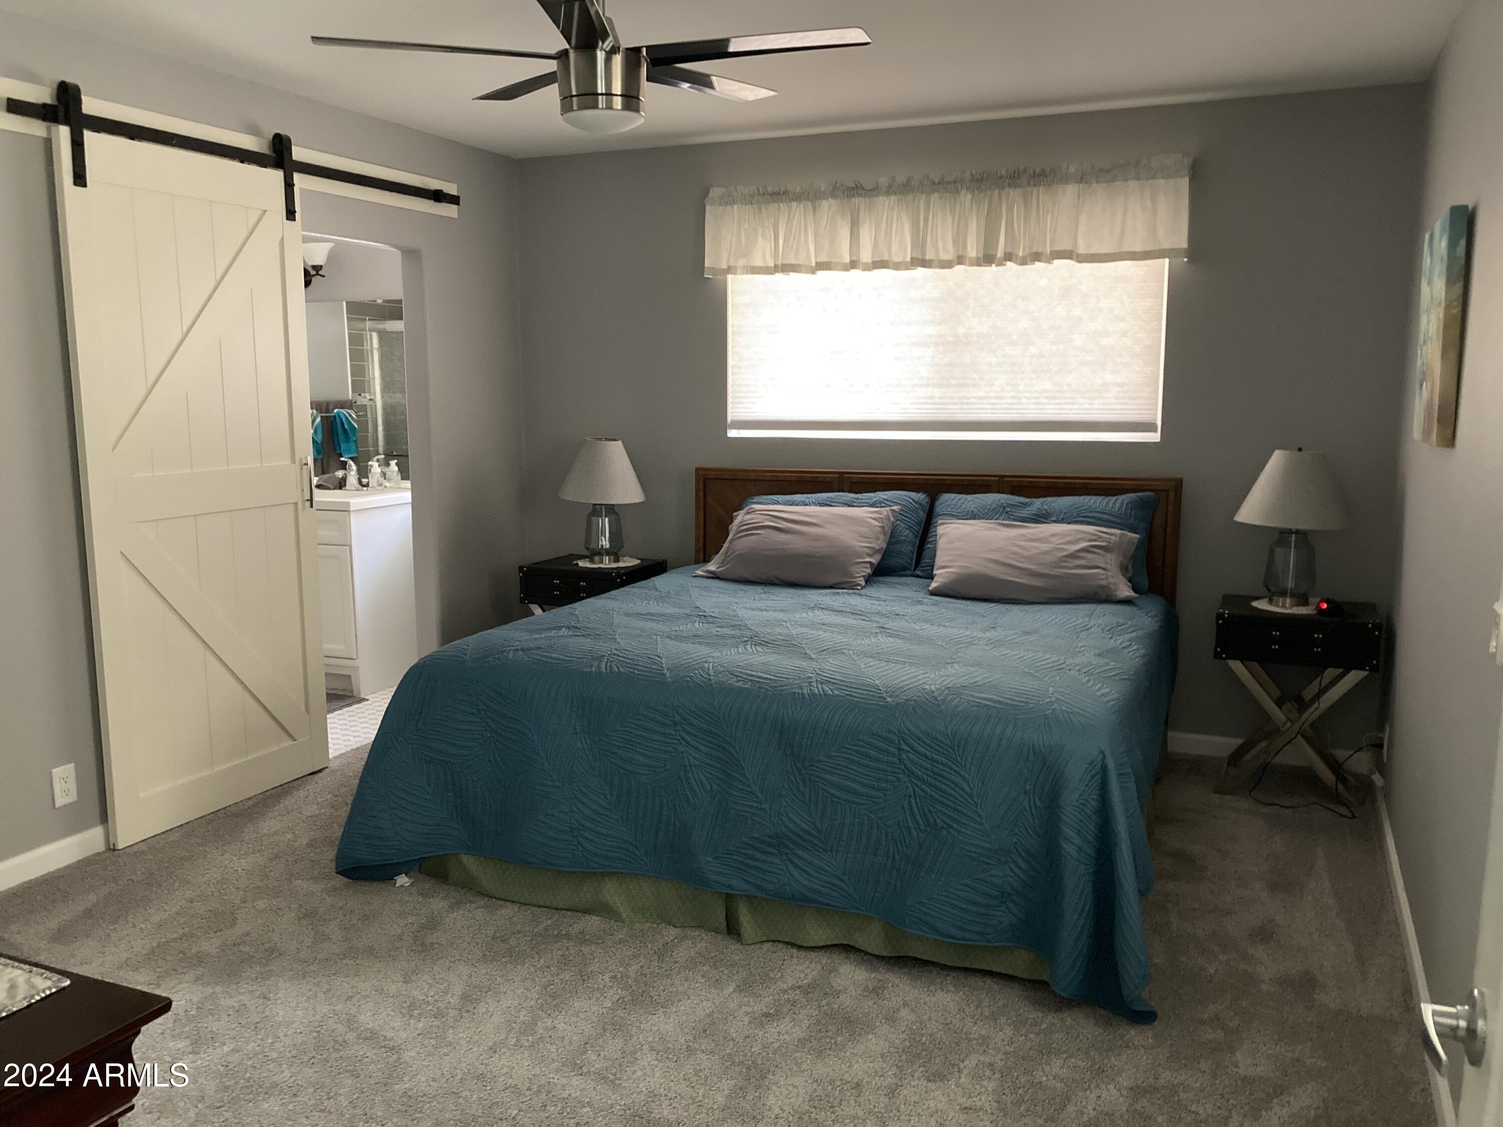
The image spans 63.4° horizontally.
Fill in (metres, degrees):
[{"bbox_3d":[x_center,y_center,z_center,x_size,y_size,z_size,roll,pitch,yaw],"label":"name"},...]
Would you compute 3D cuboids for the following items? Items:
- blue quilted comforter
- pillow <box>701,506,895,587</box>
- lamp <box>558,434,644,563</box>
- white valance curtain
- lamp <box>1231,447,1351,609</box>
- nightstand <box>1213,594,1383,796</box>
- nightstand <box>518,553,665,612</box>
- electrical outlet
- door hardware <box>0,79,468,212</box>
[{"bbox_3d":[0.267,0.503,4.028,2.150,0.660,2.120,4,9,24],"label":"blue quilted comforter"},{"bbox_3d":[0.188,-0.082,4.829,0.690,0.400,0.180,4,-33,24],"label":"pillow"},{"bbox_3d":[-0.649,-0.273,5.310,0.375,0.538,0.375,0,9,0],"label":"lamp"},{"bbox_3d":[0.704,-1.356,4.818,1.955,0.366,0.095,4,9,24],"label":"white valance curtain"},{"bbox_3d":[1.904,-0.130,4.292,0.375,0.555,0.375,4,9,24],"label":"lamp"},{"bbox_3d":[1.925,0.476,4.334,0.510,0.642,0.390,4,9,24],"label":"nightstand"},{"bbox_3d":[-0.685,0.321,5.343,0.510,0.642,0.390,4,9,24],"label":"nightstand"},{"bbox_3d":[-2.046,0.660,3.623,0.012,0.118,0.073,4,9,24],"label":"electrical outlet"},{"bbox_3d":[-1.614,-1.334,4.187,0.070,0.298,1.962,4,9,24],"label":"door hardware"}]

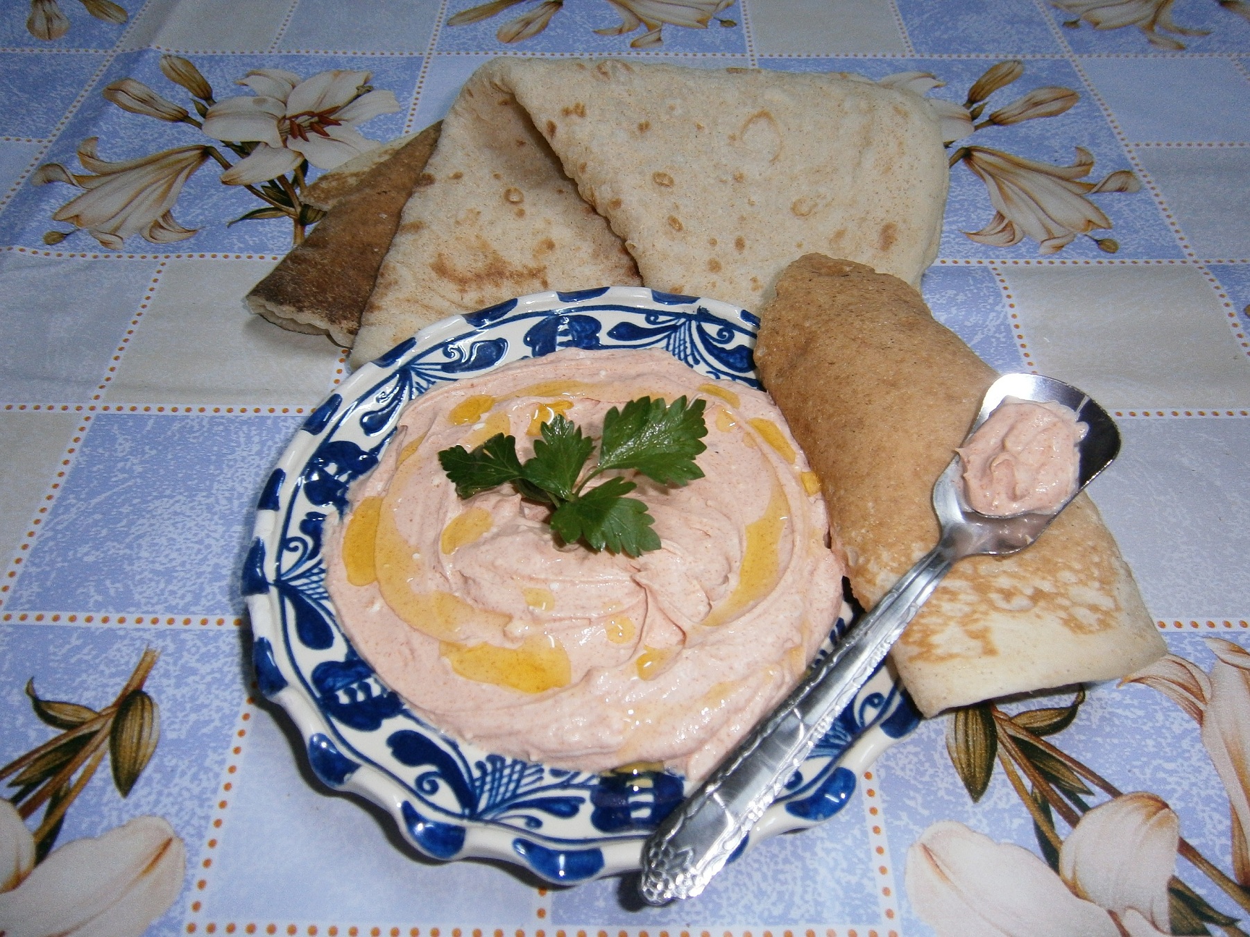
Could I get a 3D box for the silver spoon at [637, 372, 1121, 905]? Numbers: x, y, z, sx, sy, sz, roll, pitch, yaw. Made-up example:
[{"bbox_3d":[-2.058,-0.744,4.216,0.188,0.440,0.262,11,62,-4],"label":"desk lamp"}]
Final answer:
[{"bbox_3d":[0.077,0.038,0.259,0.043,0.020,0.206,36,63,25],"label":"silver spoon"}]

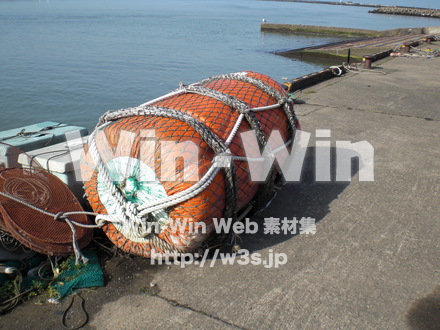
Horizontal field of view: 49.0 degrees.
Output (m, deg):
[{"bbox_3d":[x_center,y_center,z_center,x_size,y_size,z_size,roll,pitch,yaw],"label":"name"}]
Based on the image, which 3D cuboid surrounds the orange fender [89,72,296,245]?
[{"bbox_3d":[-0.100,-0.083,3.460,1.000,1.020,1.770,11,21,26],"label":"orange fender"}]

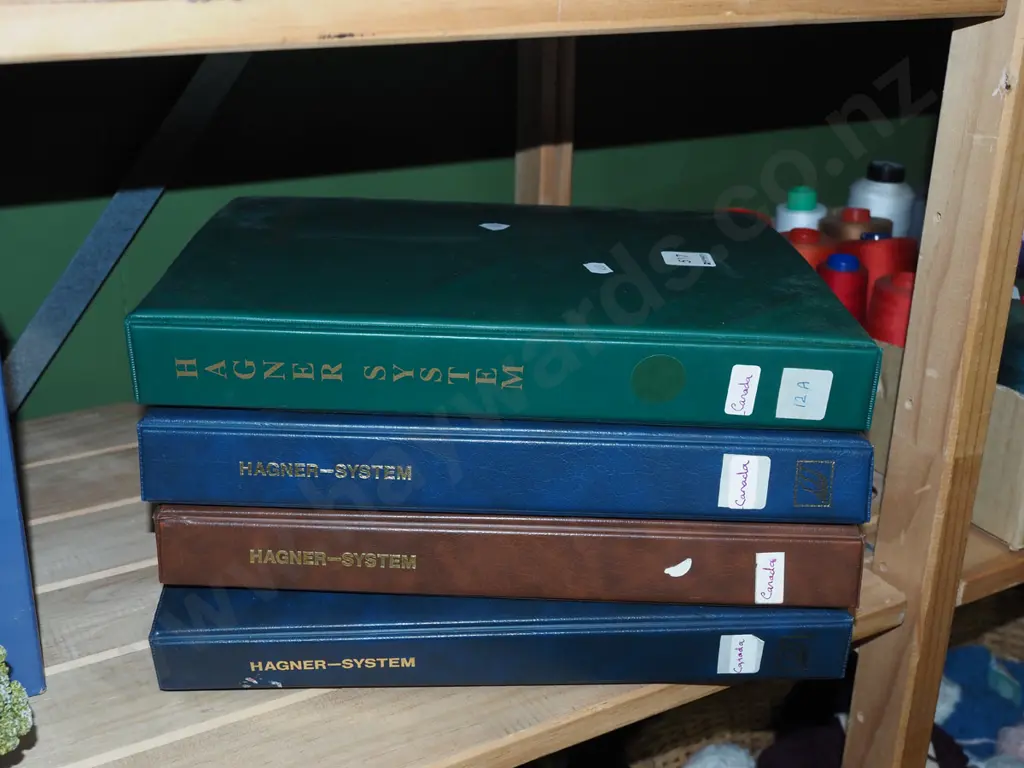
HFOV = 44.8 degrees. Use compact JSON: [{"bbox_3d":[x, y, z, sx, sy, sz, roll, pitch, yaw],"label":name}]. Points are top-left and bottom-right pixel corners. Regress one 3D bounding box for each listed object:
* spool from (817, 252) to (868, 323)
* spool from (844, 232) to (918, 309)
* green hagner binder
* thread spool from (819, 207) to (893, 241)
[{"bbox_3d":[0.194,-0.026,0.749,0.045,0.108,0.045,0,25,0],"label":"spool"},{"bbox_3d":[0.227,-0.046,0.793,0.057,0.106,0.057,0,25,0],"label":"spool"},{"bbox_3d":[-0.003,-0.052,0.626,0.308,0.042,0.245,2,23,0],"label":"green hagner binder"},{"bbox_3d":[0.225,-0.066,0.833,0.054,0.107,0.054,0,25,0],"label":"thread spool"}]

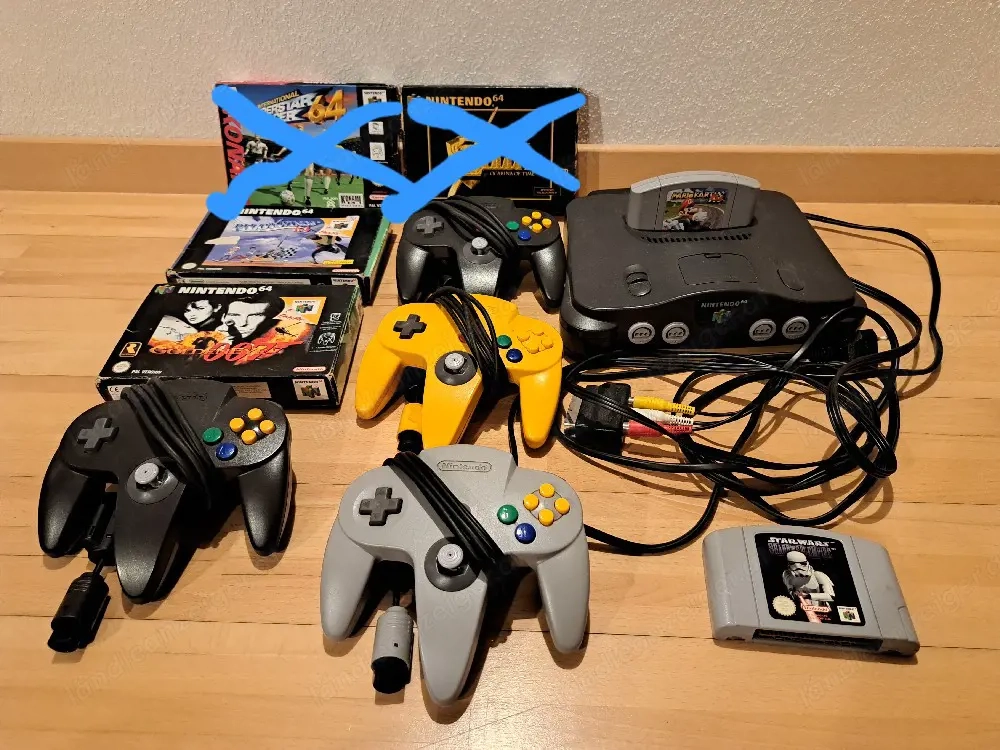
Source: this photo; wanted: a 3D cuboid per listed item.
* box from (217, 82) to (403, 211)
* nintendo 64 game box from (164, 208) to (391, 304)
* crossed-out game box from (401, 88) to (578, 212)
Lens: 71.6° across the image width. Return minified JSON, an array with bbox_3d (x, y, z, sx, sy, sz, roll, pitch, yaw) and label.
[{"bbox_3d":[-0.198,-0.242,0.750,0.182,0.127,0.030,-1,22,-1],"label":"box"},{"bbox_3d":[-0.213,-0.124,0.695,0.182,0.030,0.127,2,43,2],"label":"nintendo 64 game box"},{"bbox_3d":[-0.009,-0.240,0.748,0.182,0.127,0.030,0,24,0],"label":"crossed-out game box"}]

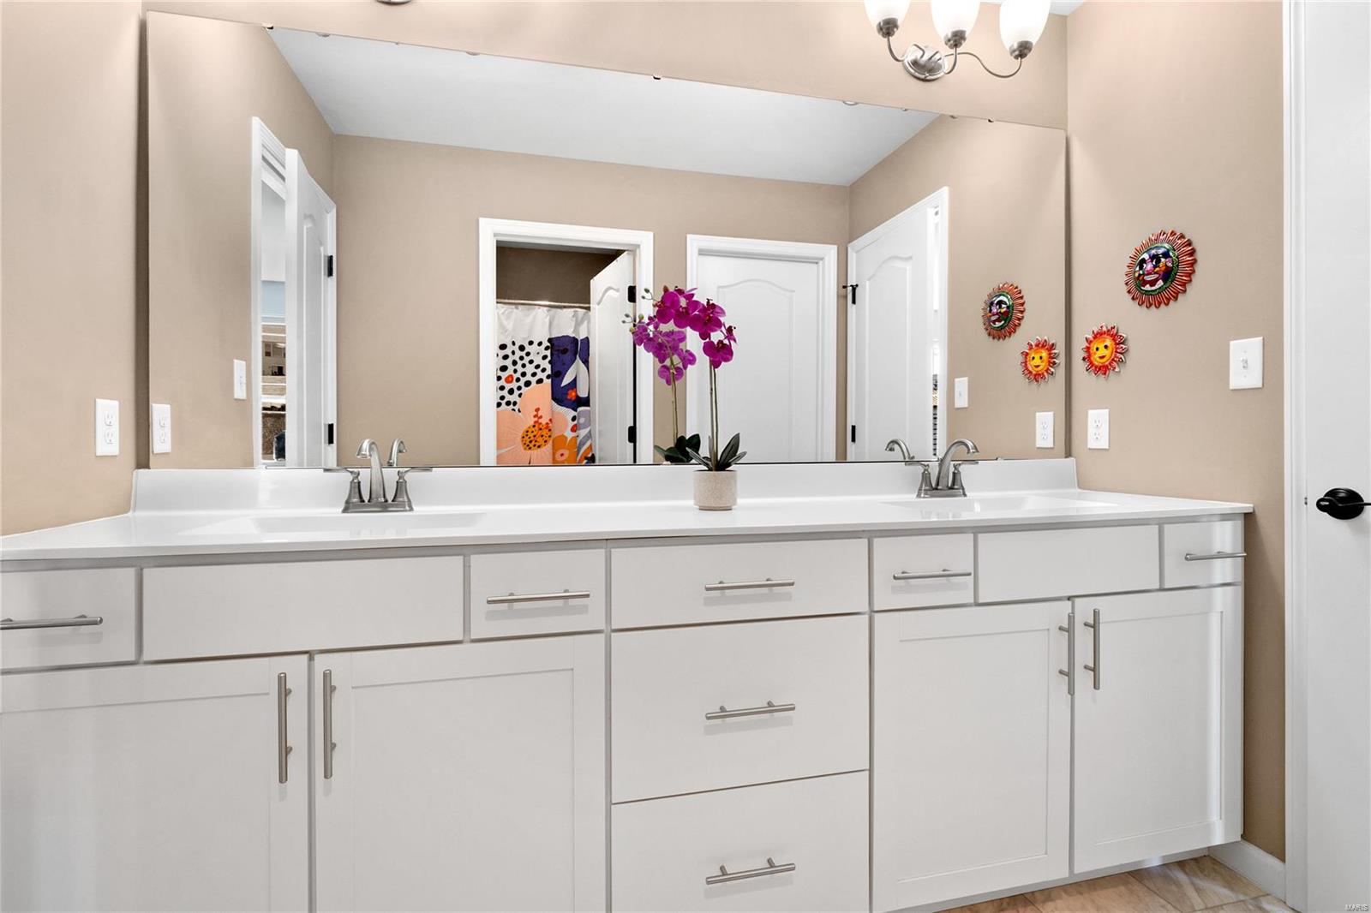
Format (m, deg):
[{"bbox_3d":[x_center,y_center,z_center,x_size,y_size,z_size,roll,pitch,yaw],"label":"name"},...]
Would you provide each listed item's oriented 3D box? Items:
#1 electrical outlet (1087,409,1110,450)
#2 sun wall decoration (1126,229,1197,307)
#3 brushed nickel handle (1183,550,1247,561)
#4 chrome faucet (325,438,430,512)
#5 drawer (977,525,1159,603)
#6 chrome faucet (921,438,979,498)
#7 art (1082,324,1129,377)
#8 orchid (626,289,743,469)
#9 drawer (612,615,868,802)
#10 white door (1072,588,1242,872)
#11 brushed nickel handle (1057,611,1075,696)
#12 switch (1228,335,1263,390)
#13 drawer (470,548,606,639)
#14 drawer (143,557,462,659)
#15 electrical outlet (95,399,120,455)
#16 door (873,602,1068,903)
[{"bbox_3d":[1.225,-0.081,1.812,0.009,0.116,0.071,0,1,-13],"label":"electrical outlet"},{"bbox_3d":[1.291,-0.509,1.665,0.032,0.208,0.197,-1,1,-13],"label":"sun wall decoration"},{"bbox_3d":[1.216,0.229,1.409,0.177,0.013,0.036,-1,1,-13],"label":"brushed nickel handle"},{"bbox_3d":[-0.706,0.045,1.371,0.233,0.167,0.183,-1,1,-13],"label":"chrome faucet"},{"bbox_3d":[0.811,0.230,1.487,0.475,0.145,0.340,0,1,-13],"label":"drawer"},{"bbox_3d":[0.762,0.035,1.692,0.239,0.163,0.203,-1,1,-13],"label":"chrome faucet"},{"bbox_3d":[1.260,-0.317,1.836,0.022,0.159,0.152,-1,1,-13],"label":"art"},{"bbox_3d":[0.020,-0.184,1.454,0.258,0.431,0.180,-1,1,-13],"label":"orchid"},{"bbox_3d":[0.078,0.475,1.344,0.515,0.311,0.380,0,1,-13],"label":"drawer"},{"bbox_3d":[1.088,0.617,1.408,0.475,0.612,0.023,-1,1,-13],"label":"white door"},{"bbox_3d":[0.820,0.422,1.308,0.012,0.173,0.036,0,1,-13],"label":"brushed nickel handle"},{"bbox_3d":[1.309,-0.217,1.427,0.012,0.116,0.071,0,1,-13],"label":"switch"},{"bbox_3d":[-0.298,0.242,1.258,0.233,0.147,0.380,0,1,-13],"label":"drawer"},{"bbox_3d":[-0.625,0.248,1.022,0.474,0.146,0.020,-1,1,-13],"label":"drawer"},{"bbox_3d":[-1.217,-0.060,1.289,0.009,0.116,0.071,0,1,-13],"label":"electrical outlet"},{"bbox_3d":[0.617,0.625,1.306,0.478,0.614,0.020,-1,1,-13],"label":"door"}]

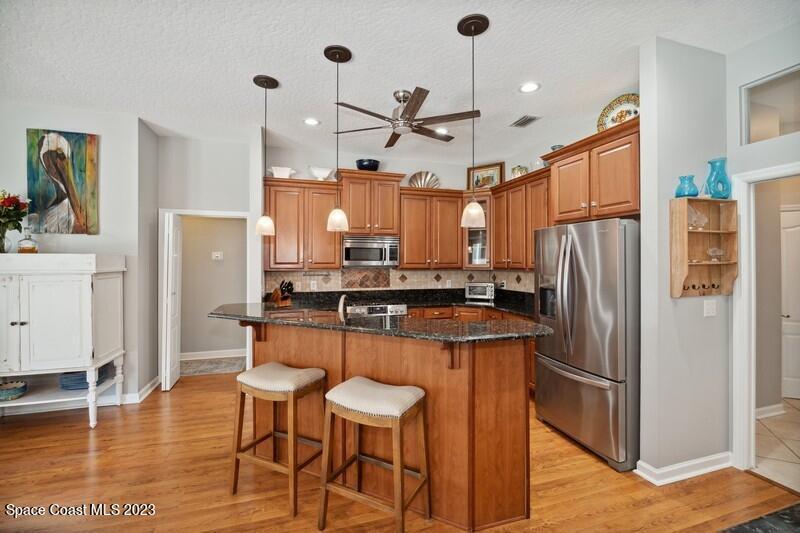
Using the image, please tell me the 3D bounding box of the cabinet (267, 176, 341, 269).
[{"bbox_3d":[-1.234,-0.512,4.287,0.920,1.100,0.360,0,1,-17],"label":"cabinet"}]

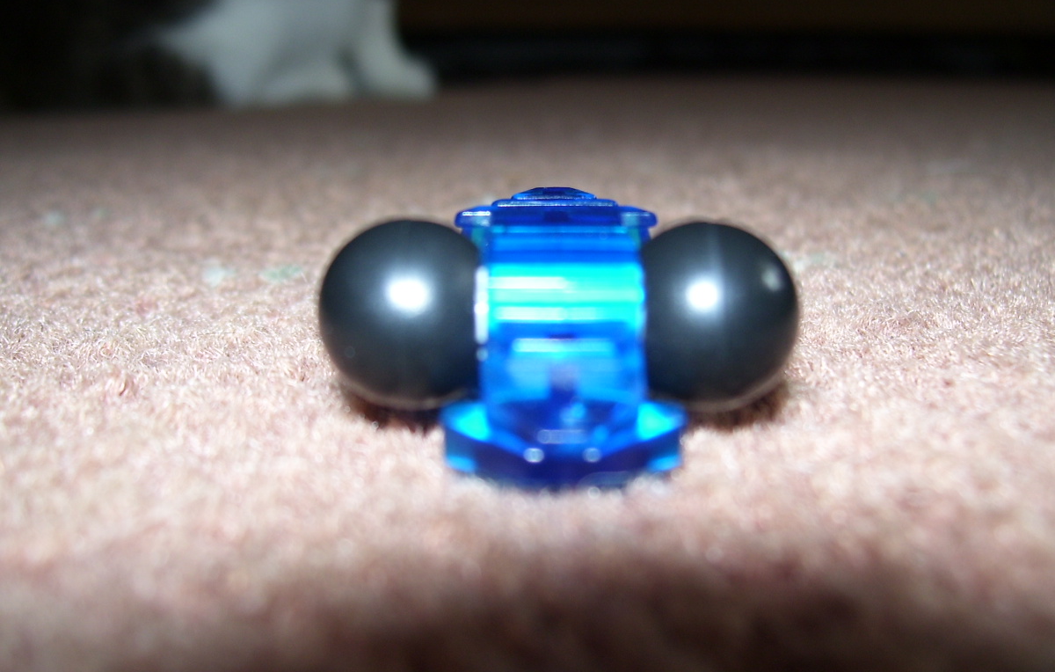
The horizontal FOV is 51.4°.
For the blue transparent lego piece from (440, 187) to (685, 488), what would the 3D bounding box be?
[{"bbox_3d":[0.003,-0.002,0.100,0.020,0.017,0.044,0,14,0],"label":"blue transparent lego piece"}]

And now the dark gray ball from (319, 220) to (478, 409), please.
[{"bbox_3d":[-0.010,-0.002,0.094,0.017,0.017,0.017,0,14,0],"label":"dark gray ball"}]

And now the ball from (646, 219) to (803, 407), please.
[{"bbox_3d":[0.015,-0.002,0.094,0.017,0.017,0.017,0,14,0],"label":"ball"}]

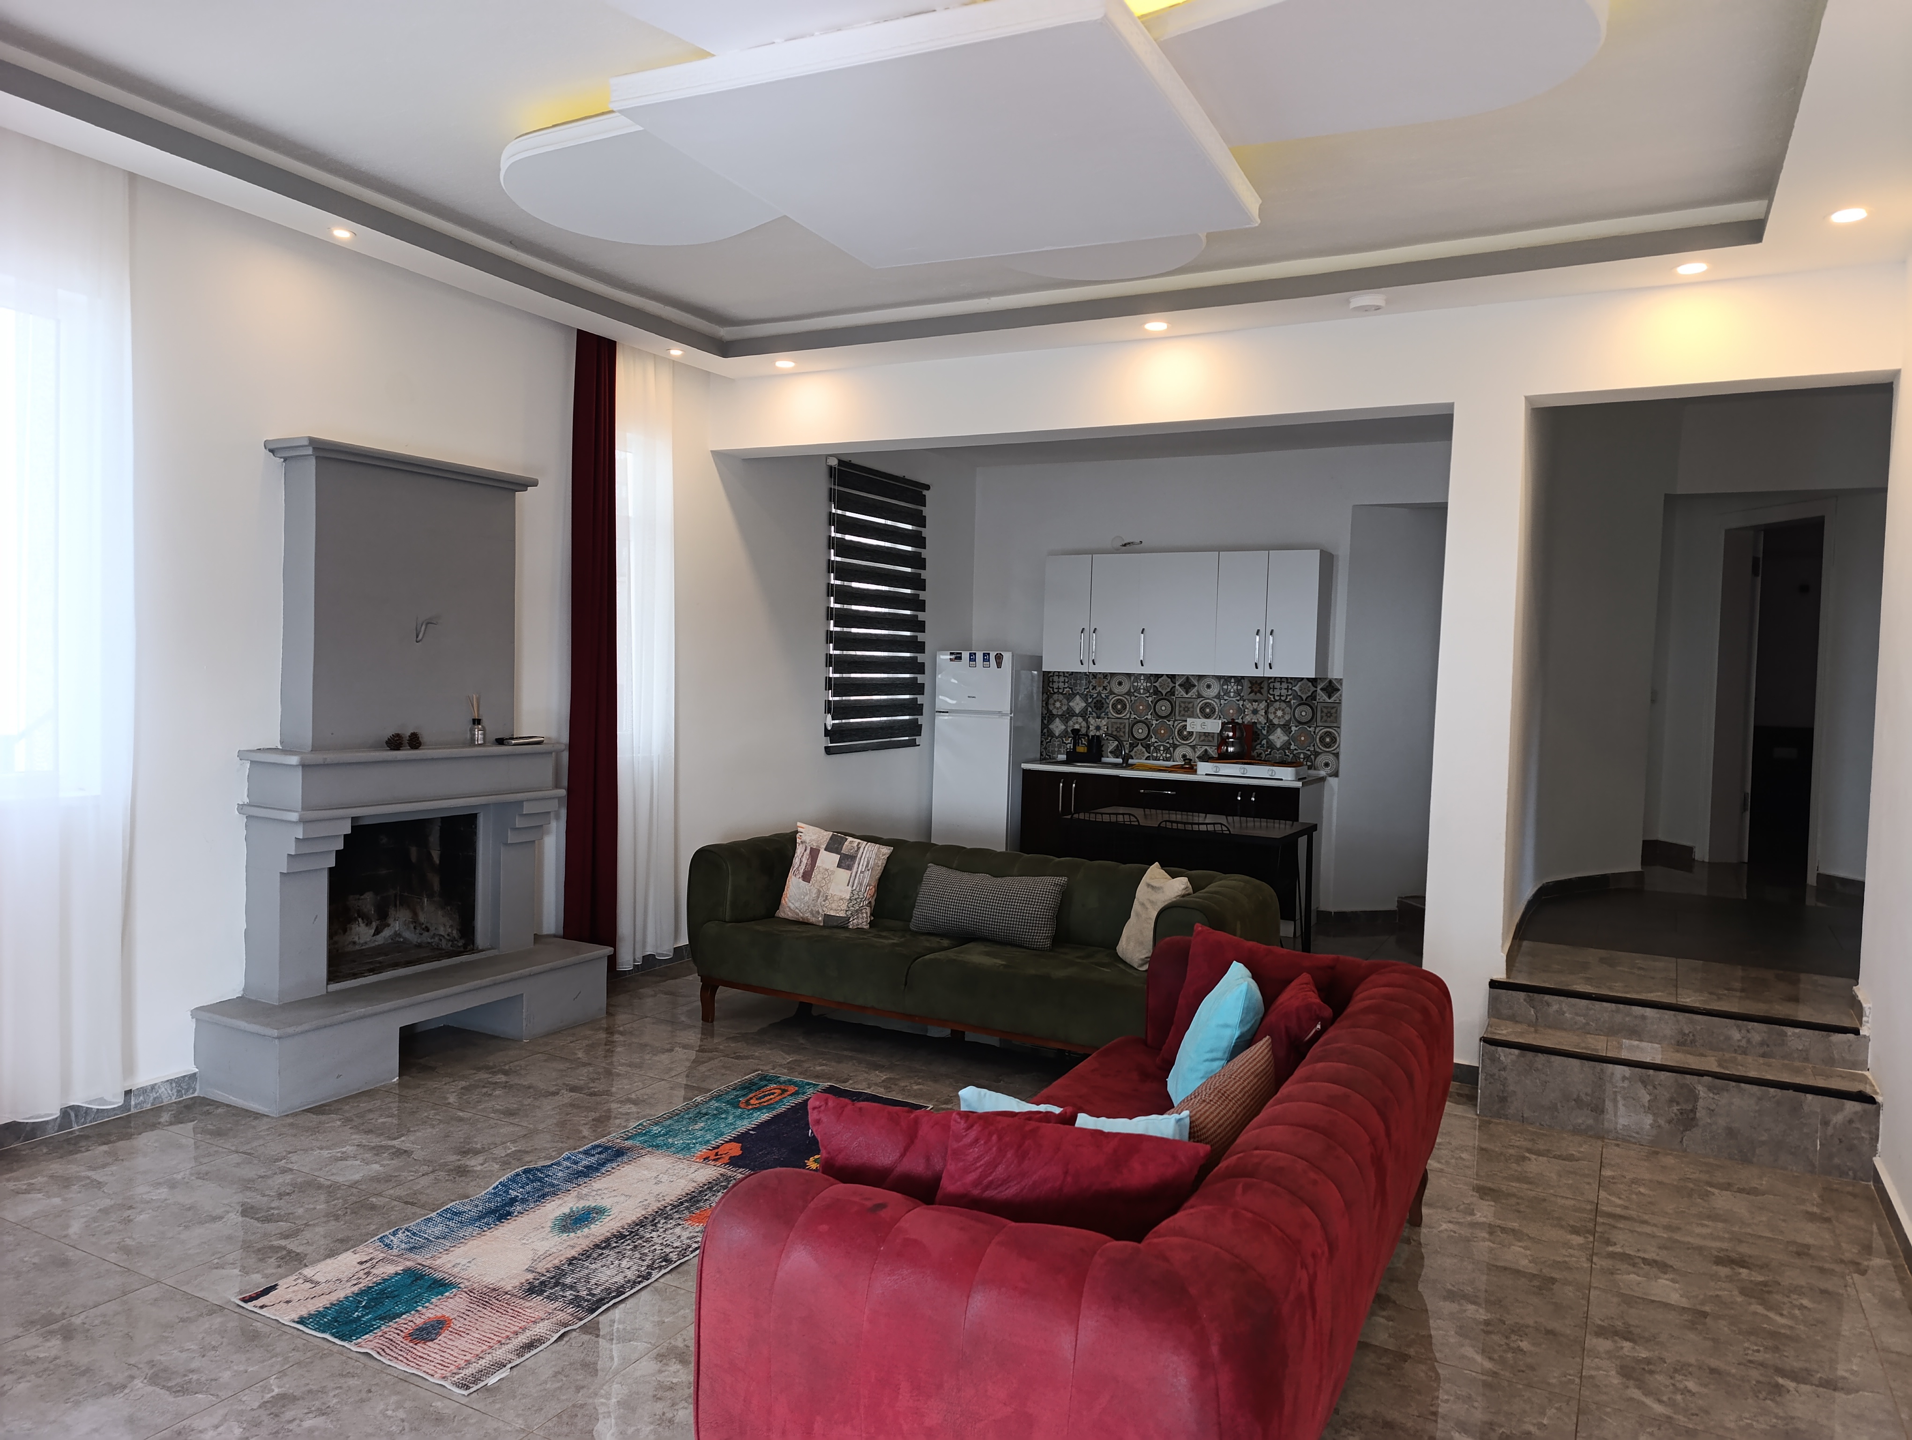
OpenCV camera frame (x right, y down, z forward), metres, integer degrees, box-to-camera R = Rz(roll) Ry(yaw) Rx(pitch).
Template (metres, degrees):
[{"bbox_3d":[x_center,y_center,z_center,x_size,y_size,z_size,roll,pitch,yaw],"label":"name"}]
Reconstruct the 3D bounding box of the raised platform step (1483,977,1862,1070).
[{"bbox_3d":[2.544,1.057,4.563,1.145,0.148,0.280,3,2,27],"label":"raised platform step"}]

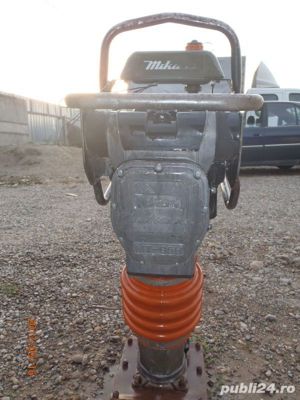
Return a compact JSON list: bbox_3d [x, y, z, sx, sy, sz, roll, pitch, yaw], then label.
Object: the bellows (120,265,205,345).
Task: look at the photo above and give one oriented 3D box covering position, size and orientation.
[{"bbox_3d":[0.035,0.247,0.897,0.220,0.195,0.220,1,23,6],"label":"bellows"}]

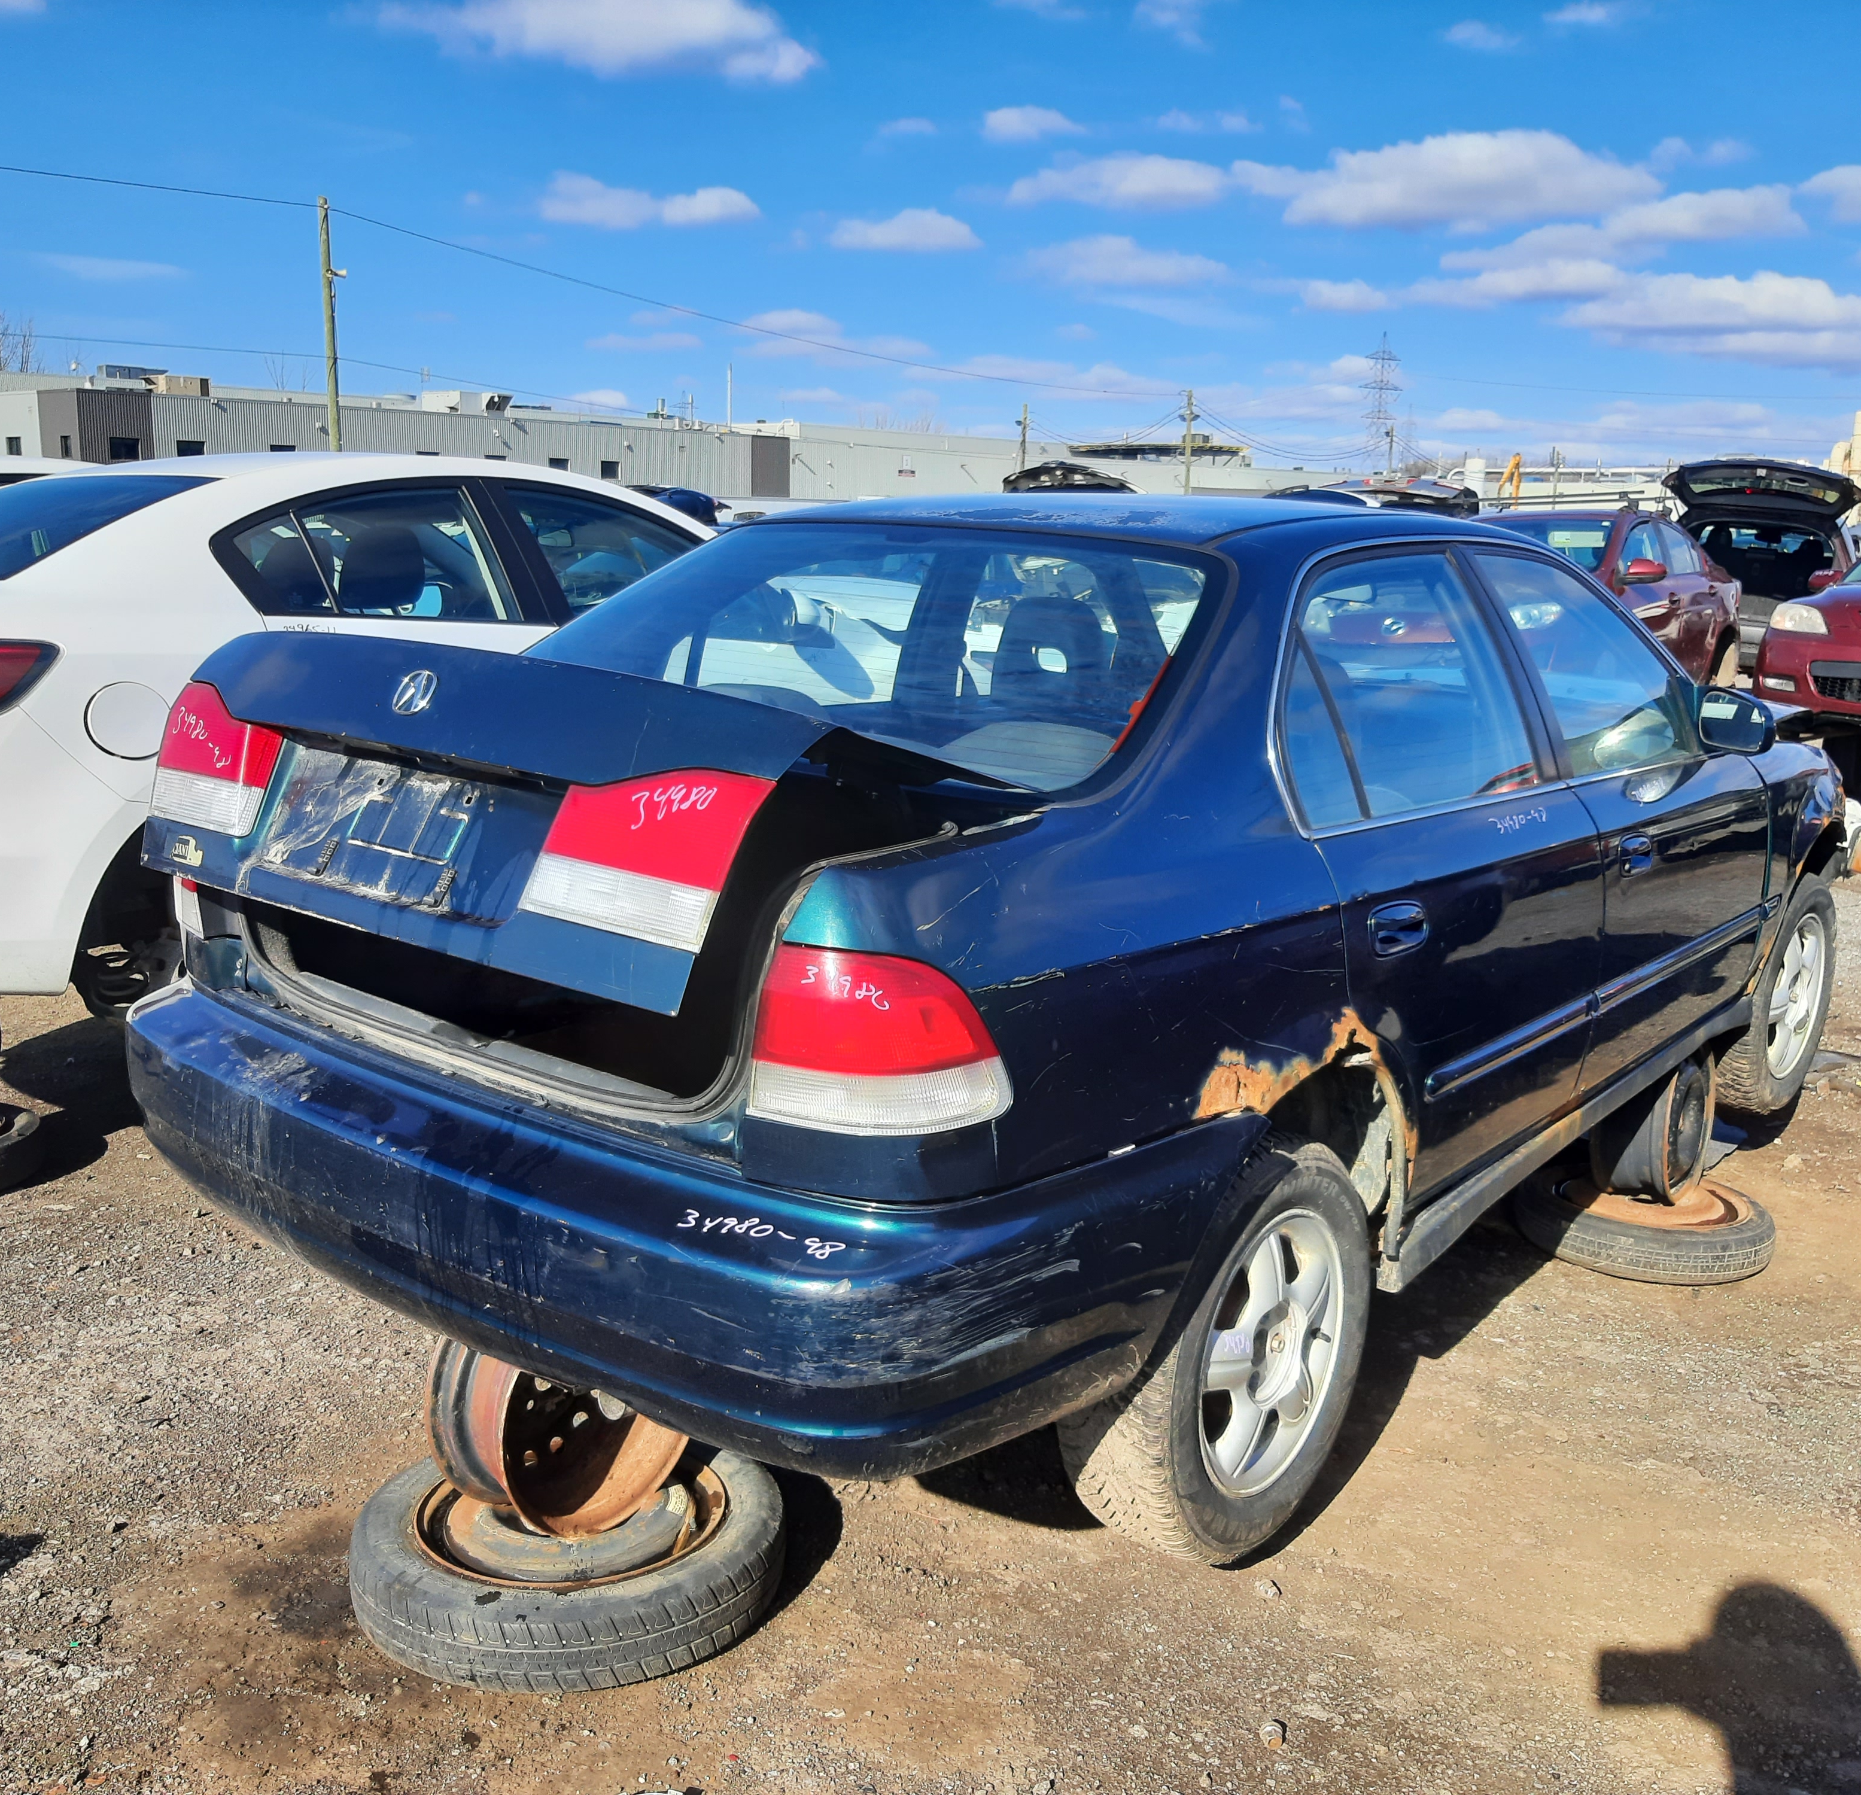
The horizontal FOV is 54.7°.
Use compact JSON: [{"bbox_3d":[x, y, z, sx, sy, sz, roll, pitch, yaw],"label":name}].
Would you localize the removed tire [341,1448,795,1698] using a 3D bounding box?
[{"bbox_3d":[-0.503,0.908,2.529,0.594,0.128,0.594,1,11,0],"label":"removed tire"}]

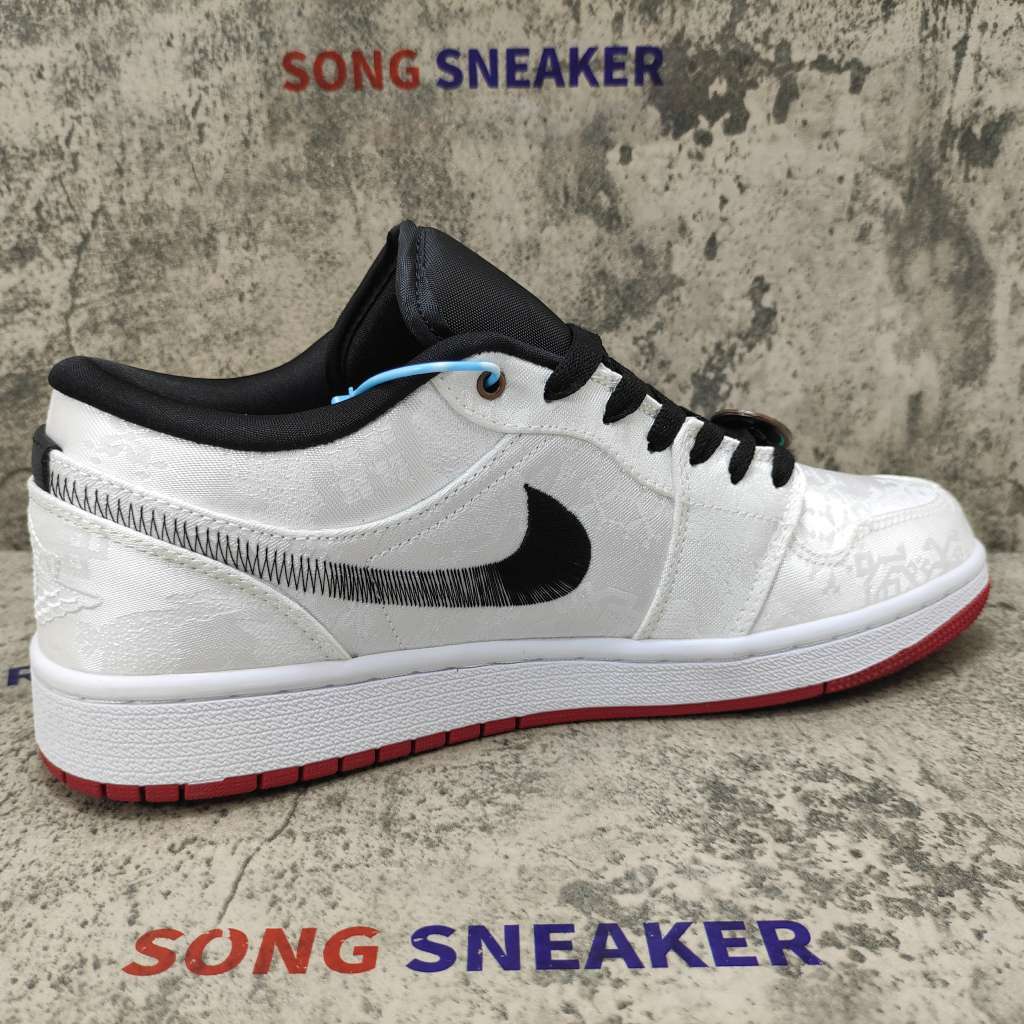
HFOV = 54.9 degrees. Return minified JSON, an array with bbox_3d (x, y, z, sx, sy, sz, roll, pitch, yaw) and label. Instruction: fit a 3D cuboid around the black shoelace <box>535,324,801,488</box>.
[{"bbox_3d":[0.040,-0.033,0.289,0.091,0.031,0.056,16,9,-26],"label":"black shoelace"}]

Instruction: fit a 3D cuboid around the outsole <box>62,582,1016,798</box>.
[{"bbox_3d":[0.021,0.031,0.296,0.300,0.023,0.106,-7,18,-20],"label":"outsole"}]

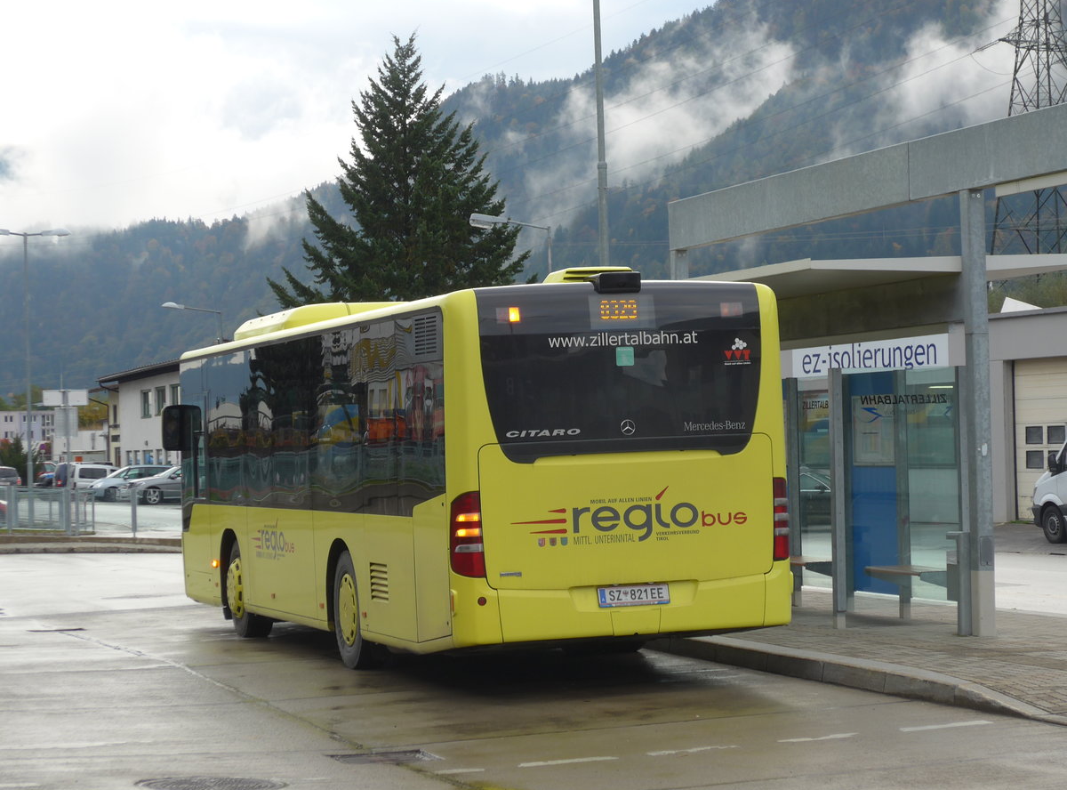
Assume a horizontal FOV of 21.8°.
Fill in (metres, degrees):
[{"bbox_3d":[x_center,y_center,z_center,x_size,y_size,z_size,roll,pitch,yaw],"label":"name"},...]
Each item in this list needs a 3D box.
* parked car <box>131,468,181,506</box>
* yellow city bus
[{"bbox_3d":[-13.920,3.545,109.500,4.500,1.490,1.800,-1,-1,-26],"label":"parked car"},{"bbox_3d":[-0.962,0.704,24.774,2.600,3.070,10.500,-2,-1,-18],"label":"yellow city bus"}]

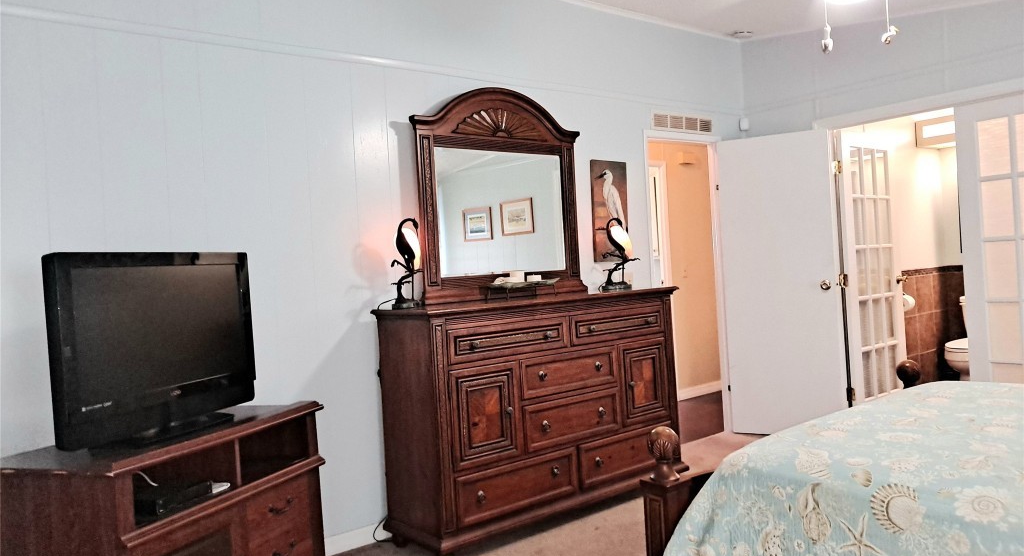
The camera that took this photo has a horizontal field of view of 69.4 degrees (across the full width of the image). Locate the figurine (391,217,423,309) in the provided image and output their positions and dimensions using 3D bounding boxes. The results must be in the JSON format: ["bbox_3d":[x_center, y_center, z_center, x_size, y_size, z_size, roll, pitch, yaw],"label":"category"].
[{"bbox_3d":[-0.482,-0.066,3.395,0.145,0.420,0.175,-3,1,42],"label":"figurine"}]

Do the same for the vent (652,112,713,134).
[{"bbox_3d":[1.181,-1.044,5.018,0.640,0.110,0.030,-4,1,-38],"label":"vent"}]

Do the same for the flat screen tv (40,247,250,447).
[{"bbox_3d":[-1.185,0.213,2.559,0.210,0.600,0.800,-3,1,22],"label":"flat screen tv"}]

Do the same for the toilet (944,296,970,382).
[{"bbox_3d":[3.884,0.551,6.083,0.720,0.770,0.460,-4,1,-38],"label":"toilet"}]

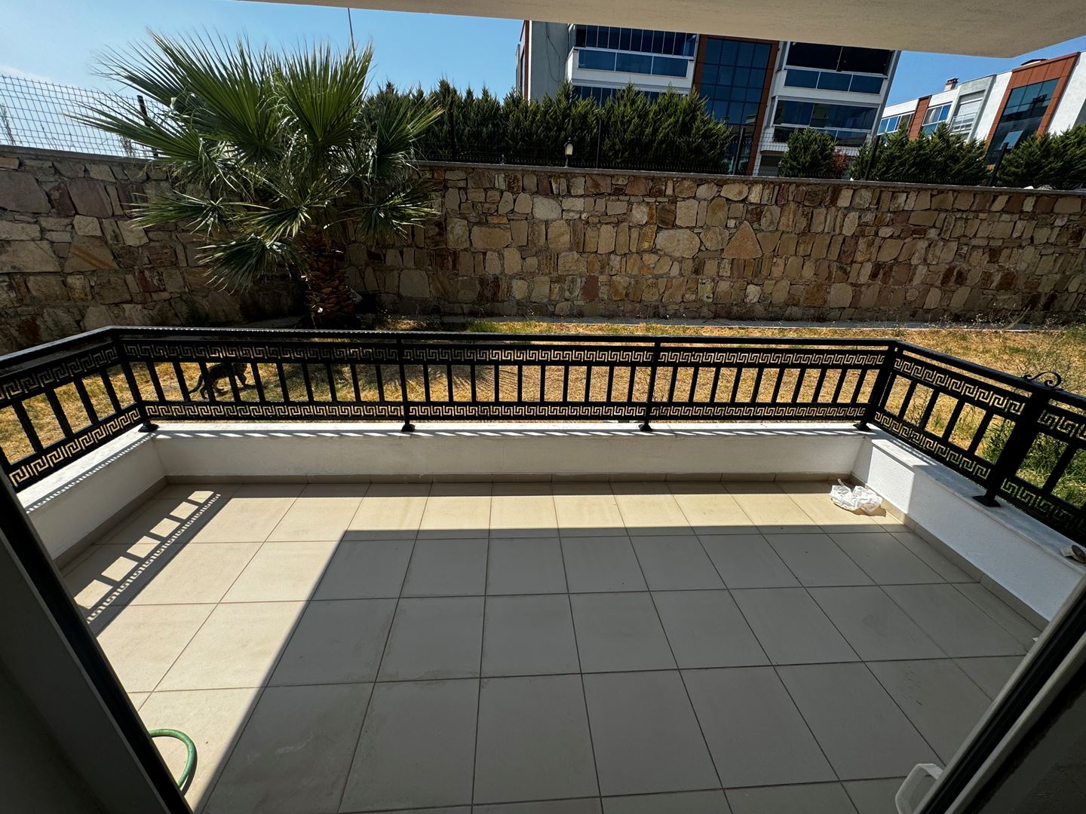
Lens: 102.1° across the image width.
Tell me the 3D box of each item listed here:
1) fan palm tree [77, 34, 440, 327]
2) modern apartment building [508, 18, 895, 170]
[{"bbox_3d":[-3.379,-2.709,5.935,4.100,3.450,3.700,1,23,-5],"label":"fan palm tree"},{"bbox_3d":[10.399,-19.844,31.575,23.500,9.300,10.500,0,23,-6],"label":"modern apartment building"}]

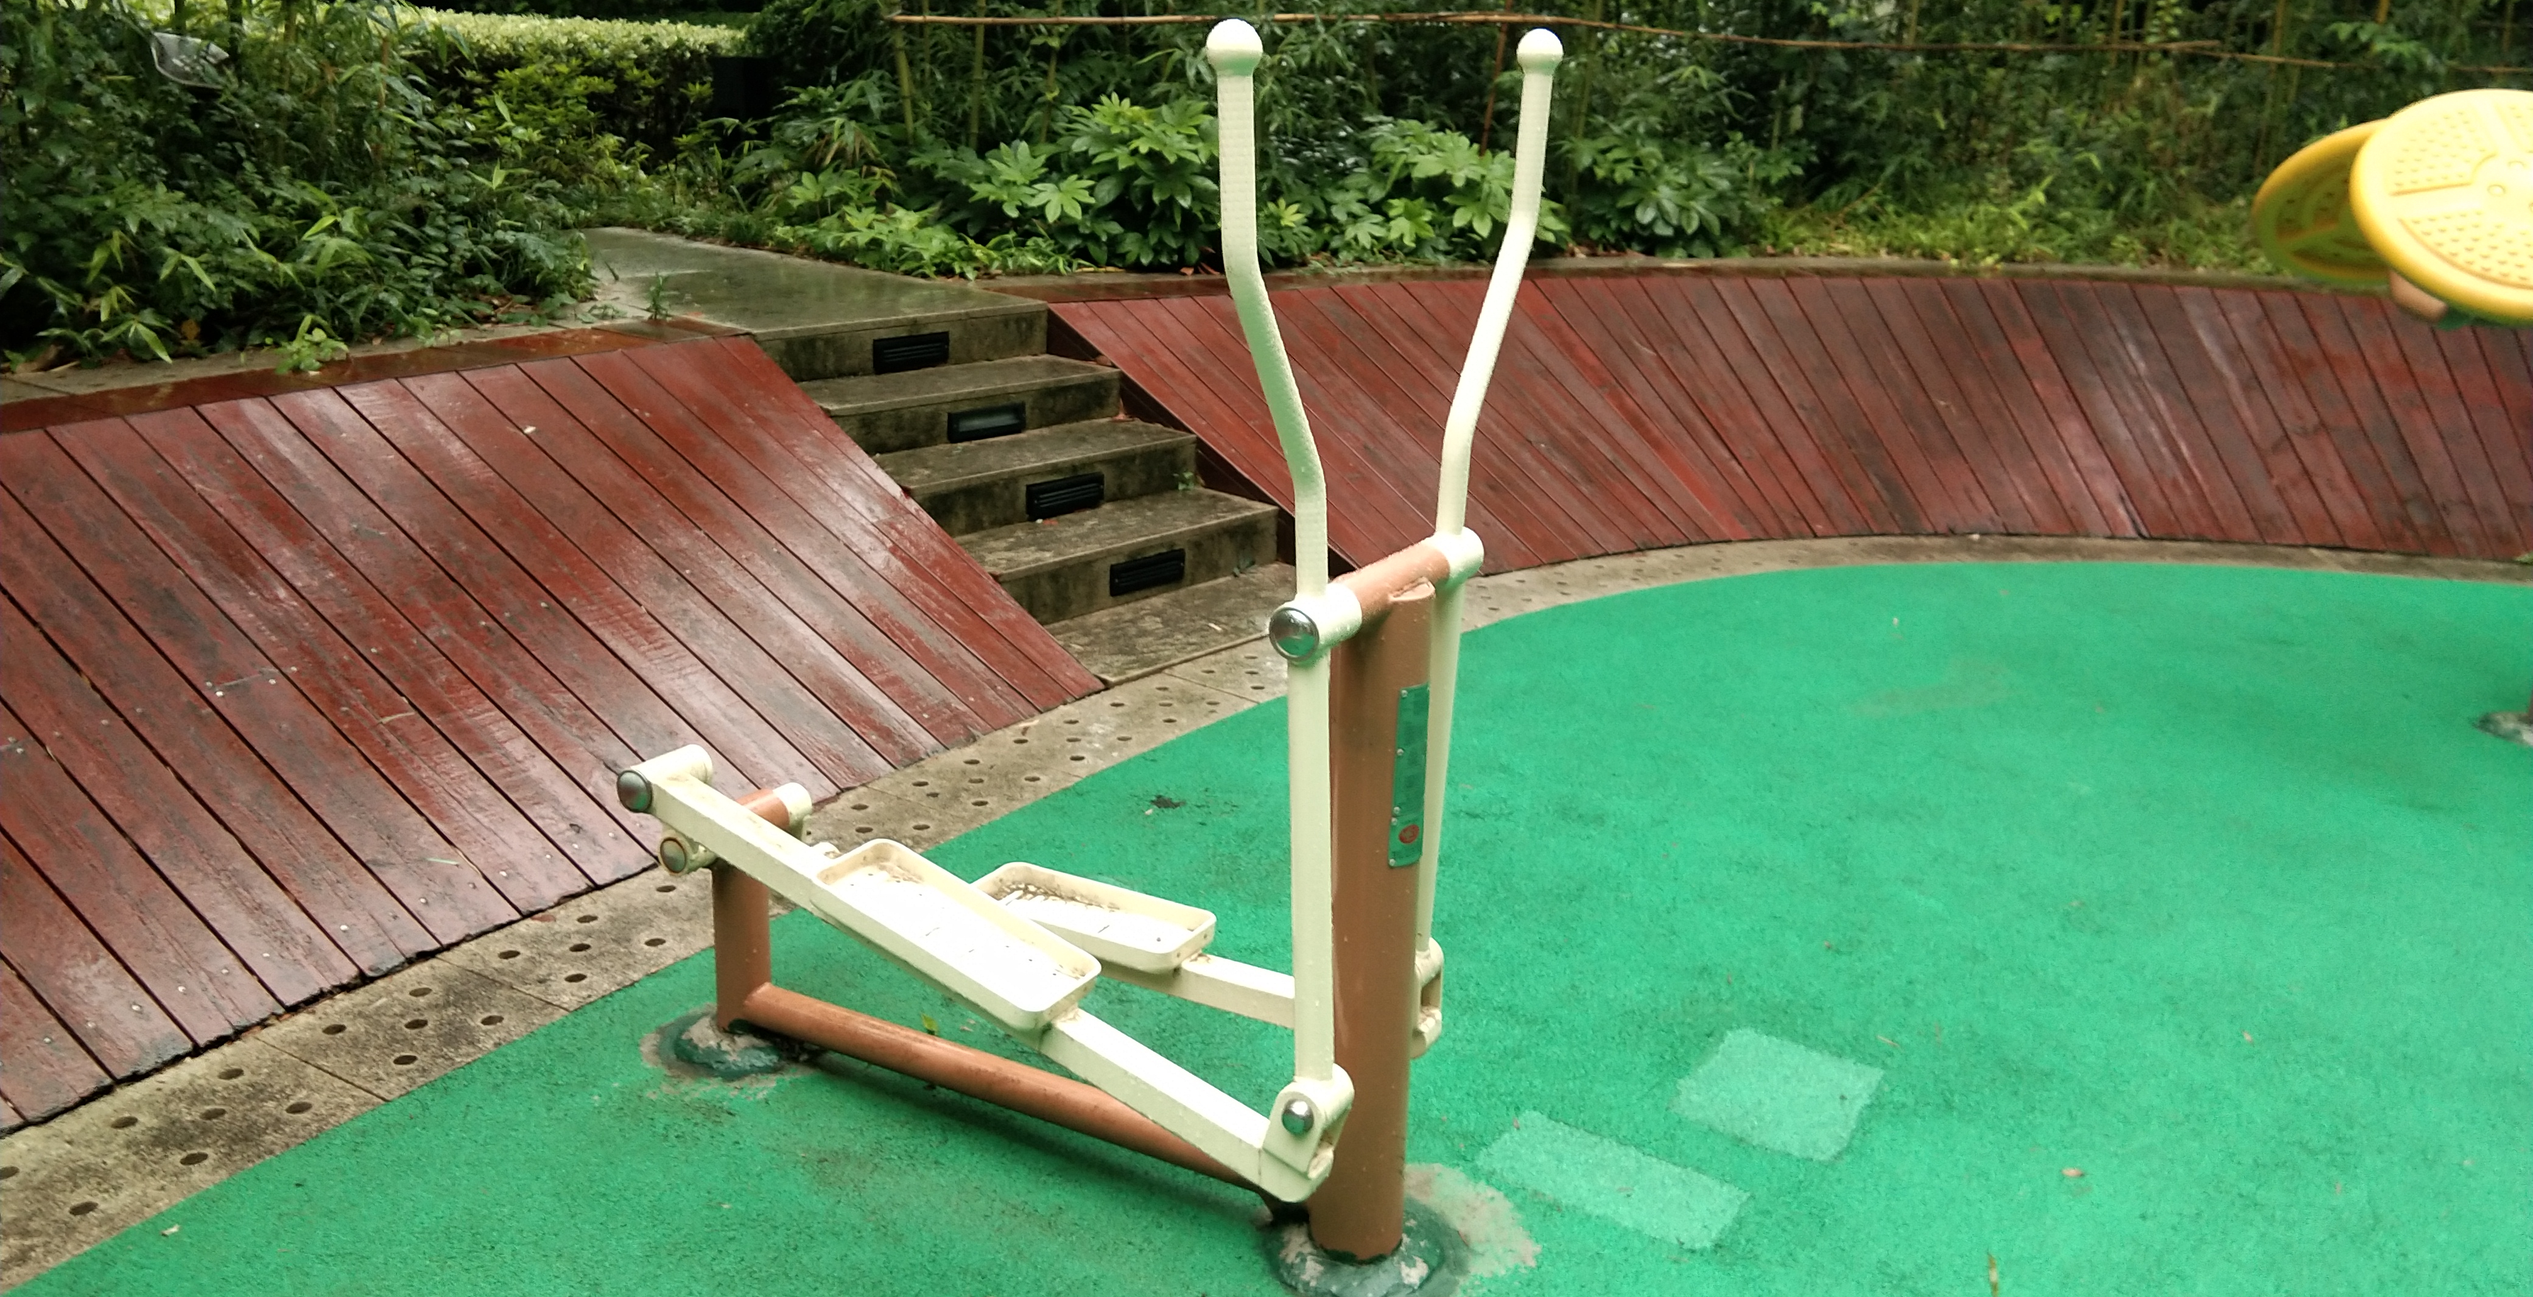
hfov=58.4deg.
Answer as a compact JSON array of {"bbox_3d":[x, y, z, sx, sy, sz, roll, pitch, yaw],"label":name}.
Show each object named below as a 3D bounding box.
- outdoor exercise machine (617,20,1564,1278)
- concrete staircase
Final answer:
[{"bbox_3d":[-0.277,-0.095,2.852,1.185,1.367,0.598,13,20,31],"label":"outdoor exercise machine"},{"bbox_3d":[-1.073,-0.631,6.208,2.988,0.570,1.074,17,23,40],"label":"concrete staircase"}]

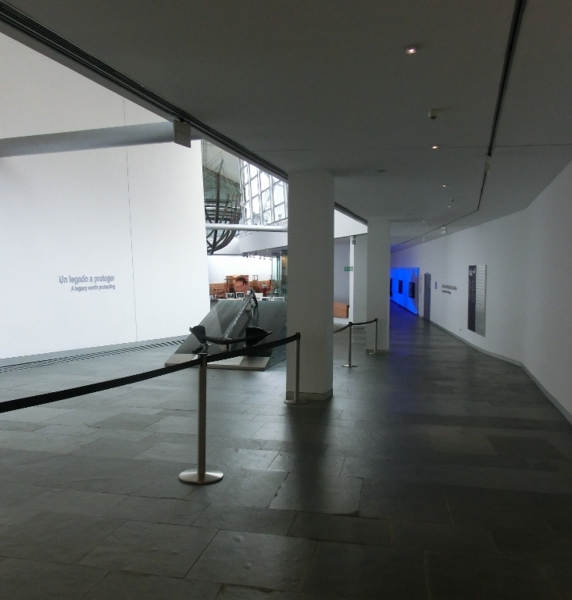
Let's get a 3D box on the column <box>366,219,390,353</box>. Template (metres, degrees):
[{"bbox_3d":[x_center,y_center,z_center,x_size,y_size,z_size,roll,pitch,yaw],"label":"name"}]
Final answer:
[{"bbox_3d":[2.642,-0.400,15.842,0.570,3.850,0.570,1,3,18],"label":"column"}]

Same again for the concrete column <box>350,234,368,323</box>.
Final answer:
[{"bbox_3d":[3.118,-0.770,23.902,0.570,3.950,0.570,0,3,-7],"label":"concrete column"}]

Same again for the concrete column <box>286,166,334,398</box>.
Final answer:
[{"bbox_3d":[0.381,-0.211,8.368,0.570,3.350,0.570,1,3,18],"label":"concrete column"}]

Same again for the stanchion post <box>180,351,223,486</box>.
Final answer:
[{"bbox_3d":[-0.652,0.910,4.338,0.350,0.985,0.350,0,3,0],"label":"stanchion post"}]

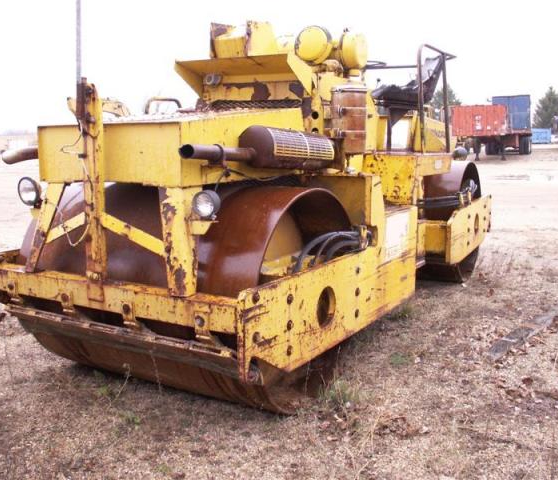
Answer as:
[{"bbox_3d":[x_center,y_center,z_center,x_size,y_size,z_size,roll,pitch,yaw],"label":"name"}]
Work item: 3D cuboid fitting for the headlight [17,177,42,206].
[{"bbox_3d":[-1.621,-0.312,4.204,0.180,0.180,0.110,3,18,28],"label":"headlight"}]

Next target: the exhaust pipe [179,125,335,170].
[{"bbox_3d":[-0.060,-0.551,3.949,0.268,0.285,1.609,4,11,31],"label":"exhaust pipe"}]

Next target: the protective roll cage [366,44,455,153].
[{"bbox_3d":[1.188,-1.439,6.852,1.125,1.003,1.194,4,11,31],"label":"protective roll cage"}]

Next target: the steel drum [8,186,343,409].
[{"bbox_3d":[-0.617,0.319,4.556,1.959,1.405,1.405,4,11,31],"label":"steel drum"}]

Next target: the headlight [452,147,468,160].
[{"bbox_3d":[2.141,-1.019,7.647,0.165,0.165,0.110,4,11,31],"label":"headlight"}]

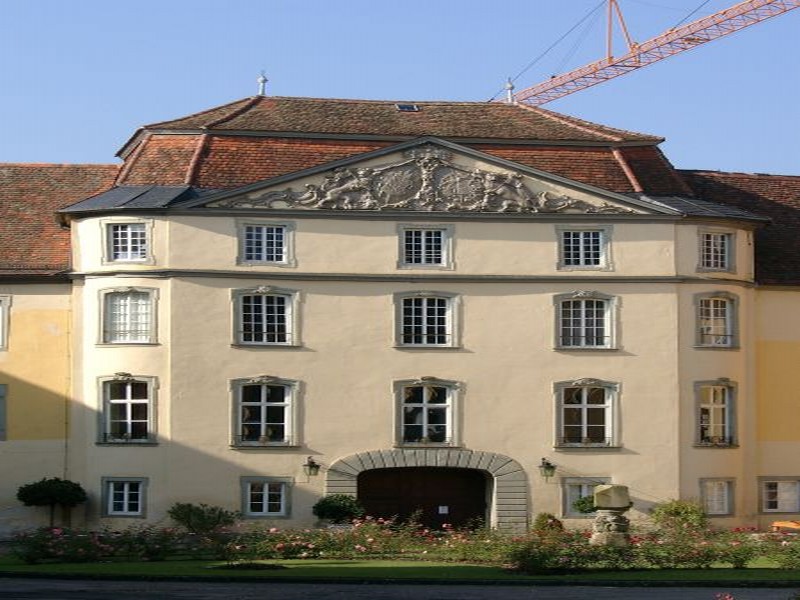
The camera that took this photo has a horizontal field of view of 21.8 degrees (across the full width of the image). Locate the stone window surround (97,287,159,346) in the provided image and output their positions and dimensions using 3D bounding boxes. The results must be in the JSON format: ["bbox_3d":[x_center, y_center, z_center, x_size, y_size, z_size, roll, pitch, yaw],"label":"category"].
[{"bbox_3d":[-8.863,0.537,67.651,2.234,1.954,0.350,-1,-3,19],"label":"stone window surround"}]

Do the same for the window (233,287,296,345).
[{"bbox_3d":[-4.343,0.540,67.583,2.075,1.948,0.270,1,-3,-6],"label":"window"}]

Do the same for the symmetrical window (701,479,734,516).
[{"bbox_3d":[9.782,6.071,63.935,1.750,1.224,0.250,4,-6,-42],"label":"symmetrical window"}]

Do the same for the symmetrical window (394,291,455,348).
[{"bbox_3d":[0.867,0.638,68.073,2.243,1.900,0.350,1,-3,-6],"label":"symmetrical window"}]

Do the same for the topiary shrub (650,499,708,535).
[{"bbox_3d":[9.242,7.159,68.781,1.918,1.190,1.700,1,-5,-7],"label":"topiary shrub"}]

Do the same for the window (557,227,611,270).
[{"bbox_3d":[5.550,-1.558,62.905,1.658,1.339,0.300,0,-5,-6],"label":"window"}]

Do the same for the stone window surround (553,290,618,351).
[{"bbox_3d":[6.330,0.699,70.968,2.298,2.054,0.300,1,-5,-7],"label":"stone window surround"}]

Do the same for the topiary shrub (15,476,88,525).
[{"bbox_3d":[-11.110,6.506,66.500,2.270,1.726,2.156,0,-3,0],"label":"topiary shrub"}]

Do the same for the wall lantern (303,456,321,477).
[{"bbox_3d":[-2.927,5.524,68.798,0.595,0.695,0.600,1,-5,-7],"label":"wall lantern"}]

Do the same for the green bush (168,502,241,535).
[{"bbox_3d":[-5.586,6.180,58.830,2.027,0.900,1.700,0,-5,-6],"label":"green bush"}]

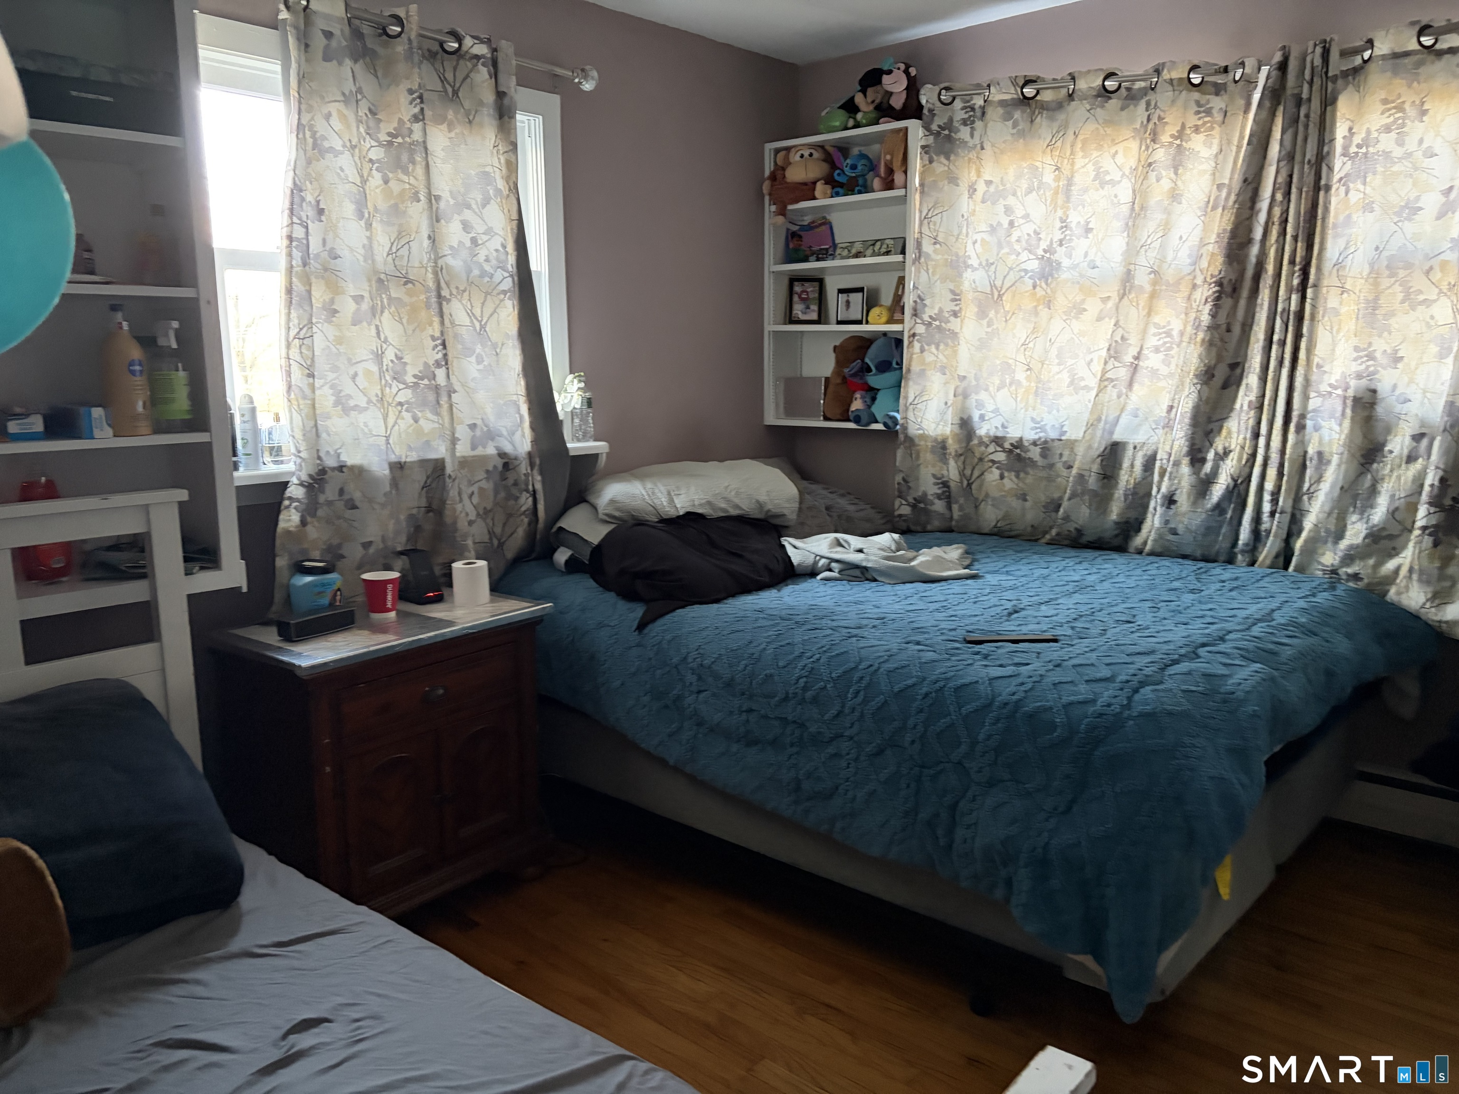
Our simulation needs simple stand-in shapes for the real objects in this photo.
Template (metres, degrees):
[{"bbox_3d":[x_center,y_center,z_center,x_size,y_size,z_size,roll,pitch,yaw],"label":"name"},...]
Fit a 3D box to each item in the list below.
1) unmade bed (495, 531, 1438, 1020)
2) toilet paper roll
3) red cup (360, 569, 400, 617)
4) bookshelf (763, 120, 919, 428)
[{"bbox_3d":[0.507,0.449,3.062,2.020,0.705,1.460,8,13,40],"label":"unmade bed"},{"bbox_3d":[-0.661,0.092,2.801,0.092,0.104,0.092,0,10,0],"label":"toilet paper roll"},{"bbox_3d":[-0.854,0.119,2.673,0.093,0.097,0.093,0,10,0],"label":"red cup"},{"bbox_3d":[0.421,-0.924,3.865,0.613,0.997,0.190,8,13,40],"label":"bookshelf"}]

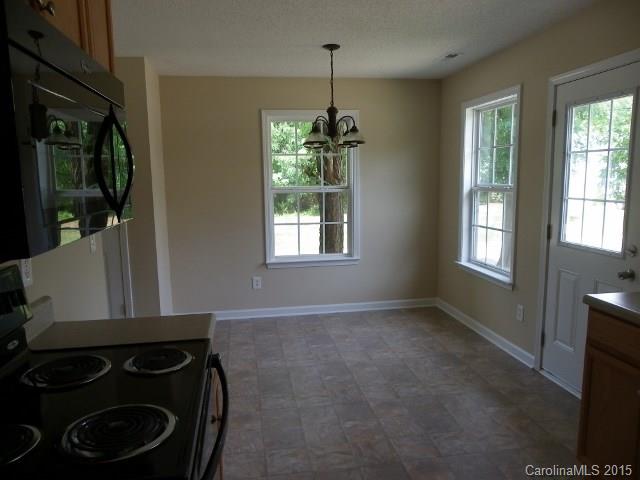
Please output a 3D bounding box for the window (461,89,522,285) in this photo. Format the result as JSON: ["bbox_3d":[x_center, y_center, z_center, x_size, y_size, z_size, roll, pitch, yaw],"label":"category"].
[{"bbox_3d":[1.494,-0.461,4.227,0.110,1.577,0.975,-2,8,-9],"label":"window"}]

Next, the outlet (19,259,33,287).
[{"bbox_3d":[-1.031,0.103,1.696,0.010,0.116,0.076,-2,8,-9],"label":"outlet"}]

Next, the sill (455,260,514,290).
[{"bbox_3d":[1.491,0.309,4.333,0.110,0.063,1.010,-2,8,-9],"label":"sill"}]

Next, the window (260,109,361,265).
[{"bbox_3d":[-0.077,-0.527,5.028,0.995,1.602,0.110,-2,8,-9],"label":"window"}]

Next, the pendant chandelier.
[{"bbox_3d":[0.109,-1.093,3.709,0.490,0.761,0.490,-2,8,-9],"label":"pendant chandelier"}]

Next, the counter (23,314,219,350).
[{"bbox_3d":[-0.713,0.352,1.757,0.635,0.040,0.318,-2,8,-9],"label":"counter"}]

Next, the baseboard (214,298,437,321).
[{"bbox_3d":[-0.037,0.751,5.155,2.748,0.091,0.015,-2,8,-9],"label":"baseboard"}]

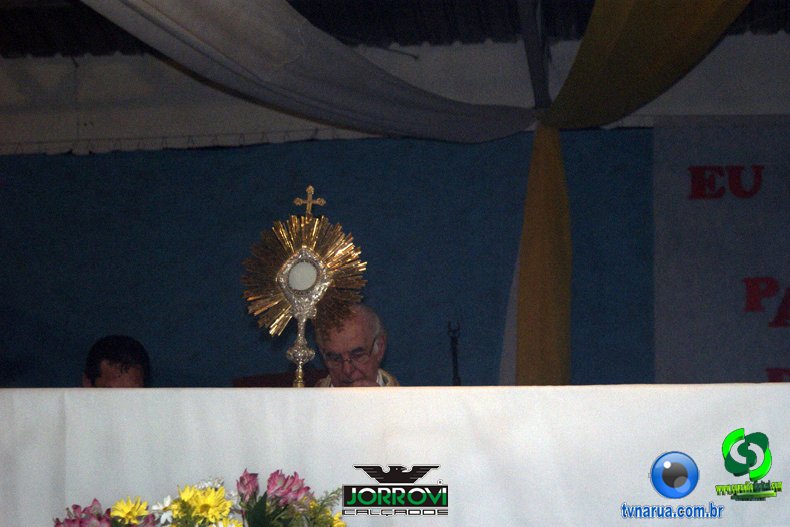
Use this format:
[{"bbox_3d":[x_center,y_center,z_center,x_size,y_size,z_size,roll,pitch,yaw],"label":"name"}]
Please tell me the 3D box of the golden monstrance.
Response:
[{"bbox_3d":[-0.220,0.106,4.750,0.298,0.585,0.155,2,-7,2],"label":"golden monstrance"}]

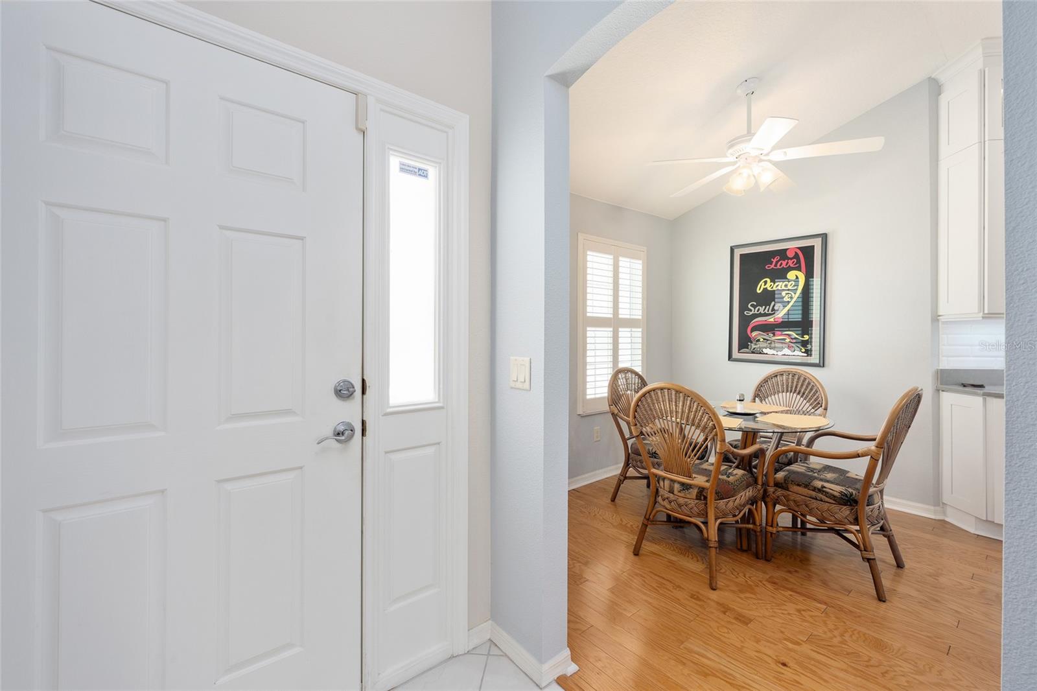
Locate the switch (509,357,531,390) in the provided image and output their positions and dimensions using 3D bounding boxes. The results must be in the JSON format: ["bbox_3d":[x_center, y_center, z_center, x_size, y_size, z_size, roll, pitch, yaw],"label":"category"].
[{"bbox_3d":[0.008,0.105,1.631,0.011,0.118,0.121,0,0,-38],"label":"switch"}]

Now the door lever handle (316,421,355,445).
[{"bbox_3d":[-0.579,0.287,1.386,0.127,0.072,0.062,0,0,-38],"label":"door lever handle"}]

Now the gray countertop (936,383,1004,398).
[{"bbox_3d":[3.183,0.315,2.760,0.600,0.040,0.520,0,0,6],"label":"gray countertop"}]

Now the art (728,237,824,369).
[{"bbox_3d":[2.279,-0.381,3.845,0.030,1.095,0.783,0,1,-38],"label":"art"}]

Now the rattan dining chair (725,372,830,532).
[{"bbox_3d":[1.906,0.703,3.207,0.640,1.010,0.560,0,0,-38],"label":"rattan dining chair"}]

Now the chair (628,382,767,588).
[{"bbox_3d":[0.986,0.706,2.442,0.650,1.000,0.580,0,1,-37],"label":"chair"}]

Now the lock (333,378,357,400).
[{"bbox_3d":[-0.564,0.147,1.412,0.067,0.067,0.038,0,0,-38],"label":"lock"}]

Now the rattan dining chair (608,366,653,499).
[{"bbox_3d":[1.041,0.700,3.314,0.580,1.010,0.650,0,1,-38],"label":"rattan dining chair"}]

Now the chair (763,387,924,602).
[{"bbox_3d":[1.782,0.708,2.360,0.560,1.000,0.640,0,0,-38],"label":"chair"}]

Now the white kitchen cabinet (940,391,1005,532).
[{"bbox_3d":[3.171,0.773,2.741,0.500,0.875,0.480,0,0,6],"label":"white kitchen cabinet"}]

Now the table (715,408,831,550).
[{"bbox_3d":[1.410,0.829,2.840,1.100,0.750,1.100,0,1,-38],"label":"table"}]

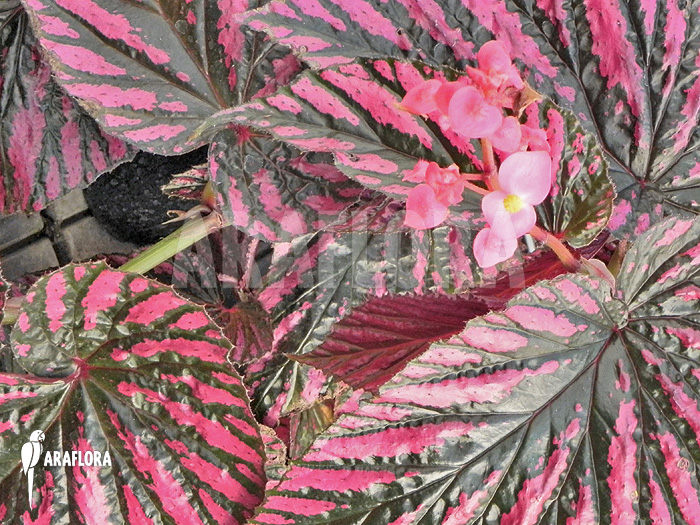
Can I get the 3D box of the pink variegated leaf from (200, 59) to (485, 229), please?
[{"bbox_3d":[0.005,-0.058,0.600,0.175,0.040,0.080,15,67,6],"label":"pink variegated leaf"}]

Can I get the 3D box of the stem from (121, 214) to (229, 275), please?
[{"bbox_3d":[-0.098,-0.011,0.650,0.070,0.012,0.012,-31,75,9],"label":"stem"}]

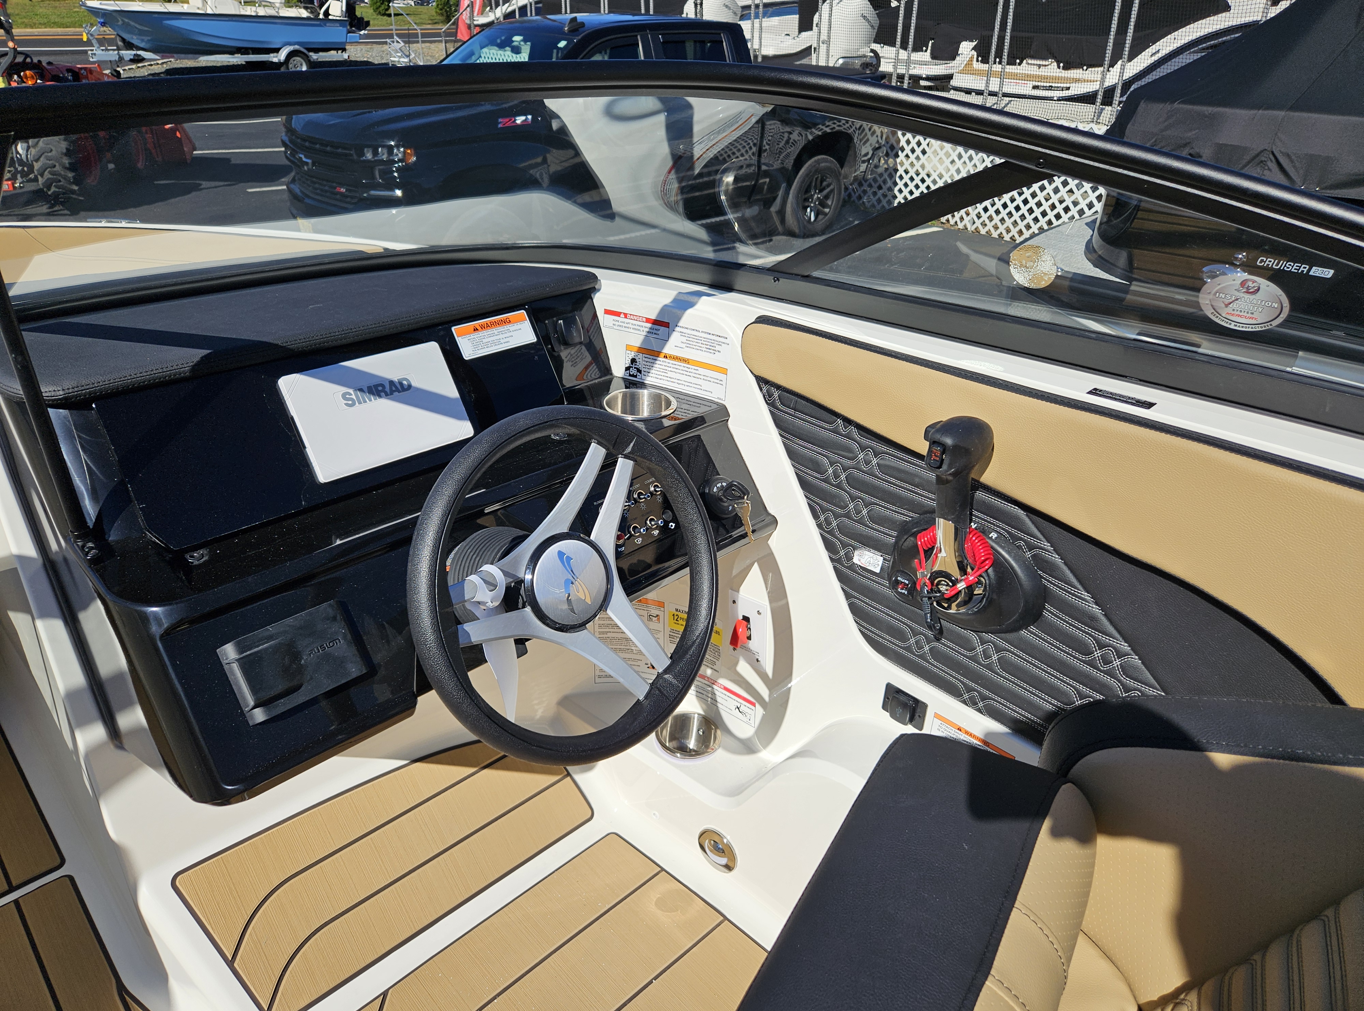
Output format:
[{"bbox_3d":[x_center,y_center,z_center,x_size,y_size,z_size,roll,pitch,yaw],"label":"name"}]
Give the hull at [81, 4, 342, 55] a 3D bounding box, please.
[{"bbox_3d":[-10.464,-10.922,20.712,5.500,1.080,2.150,-9,31,-14],"label":"hull"}]

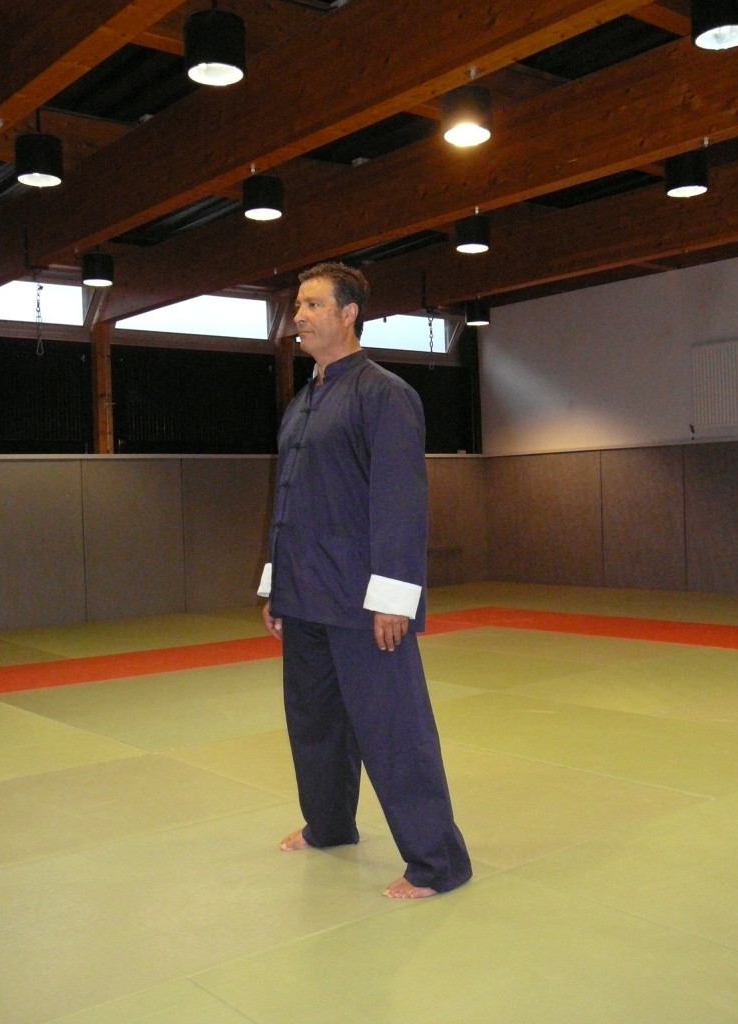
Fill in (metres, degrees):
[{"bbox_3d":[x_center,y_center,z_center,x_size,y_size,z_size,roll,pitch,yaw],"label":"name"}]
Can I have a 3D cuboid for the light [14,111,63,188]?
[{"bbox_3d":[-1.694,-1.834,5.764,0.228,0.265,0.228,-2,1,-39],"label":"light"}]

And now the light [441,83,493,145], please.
[{"bbox_3d":[0.457,-1.867,5.254,0.228,0.205,0.228,-2,1,0],"label":"light"}]

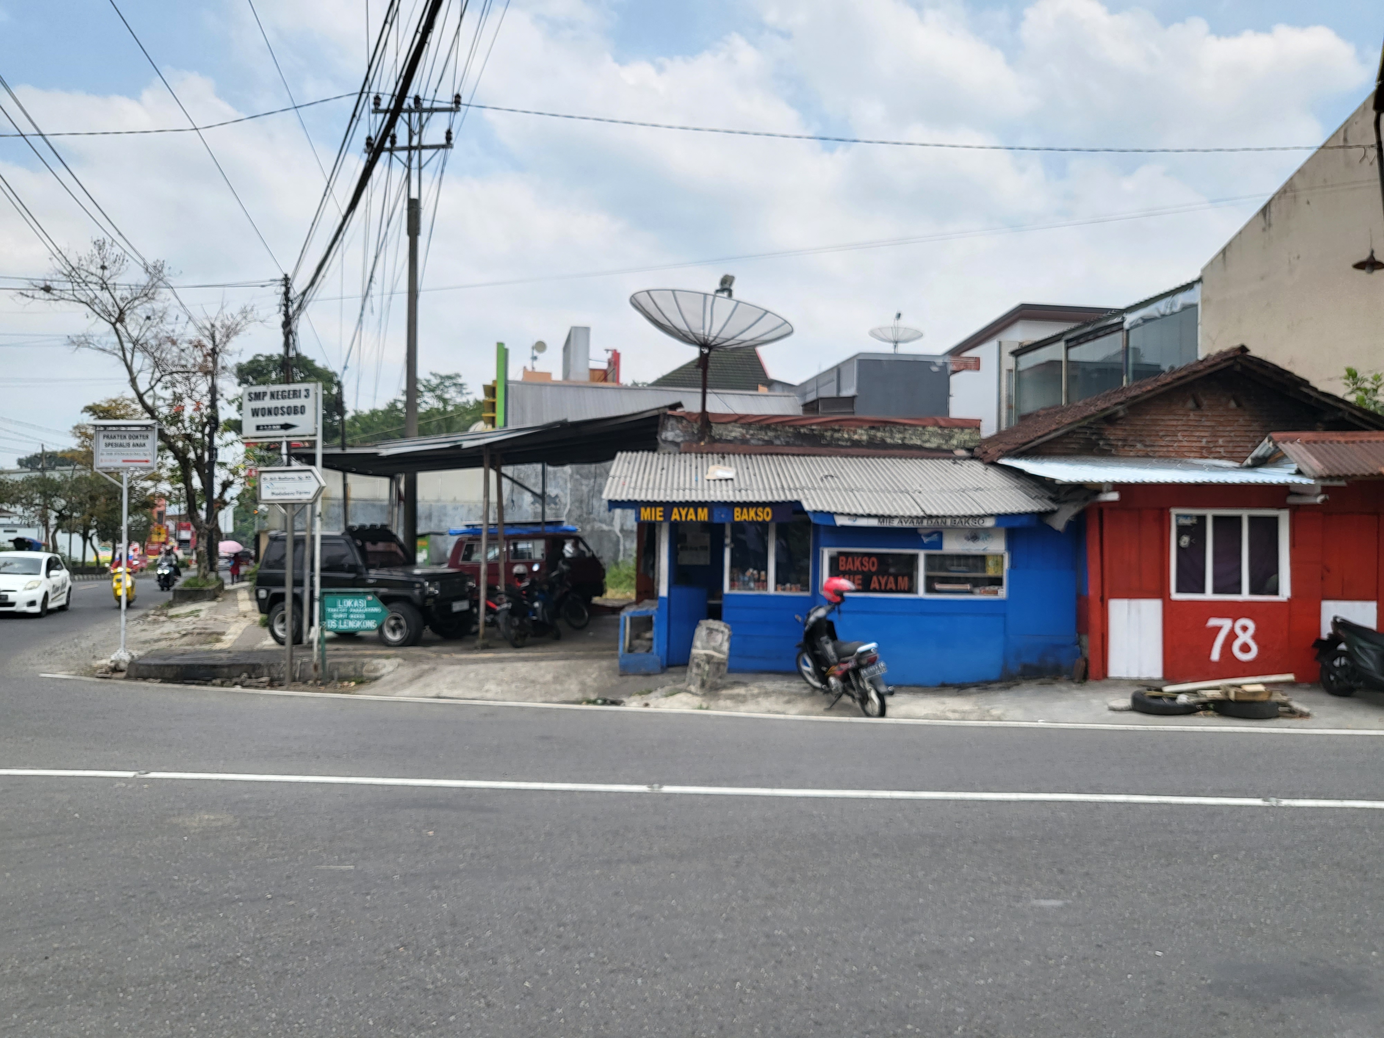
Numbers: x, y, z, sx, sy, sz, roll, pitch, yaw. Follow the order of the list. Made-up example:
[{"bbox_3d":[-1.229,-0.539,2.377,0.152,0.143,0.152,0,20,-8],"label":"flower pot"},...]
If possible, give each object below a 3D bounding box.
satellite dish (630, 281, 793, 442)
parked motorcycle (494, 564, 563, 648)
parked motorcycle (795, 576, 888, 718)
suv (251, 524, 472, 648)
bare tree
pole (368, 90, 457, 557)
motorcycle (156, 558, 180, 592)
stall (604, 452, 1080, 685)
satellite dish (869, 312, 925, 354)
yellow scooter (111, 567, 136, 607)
[{"bbox_3d":[0.286,-2.199,14.529,2.300,2.300,2.300,0,-2,18],"label":"satellite dish"},{"bbox_3d":[-2.347,1.324,15.765,0.700,1.150,1.900,0,-2,23],"label":"parked motorcycle"},{"bbox_3d":[1.633,1.394,11.366,0.700,1.250,1.880,1,-2,-23],"label":"parked motorcycle"},{"bbox_3d":[-5.265,1.114,16.973,3.500,1.840,1.620,0,-2,20],"label":"suv"},{"bbox_3d":[-15.873,-3.120,30.126,6.600,9.900,5.500,1,-2,-18],"label":"bare tree"},{"bbox_3d":[-5.969,-3.570,22.143,1.850,11.200,0.400,0,-1,6],"label":"pole"},{"bbox_3d":[-17.997,1.937,35.715,0.750,1.150,1.900,1,-2,-23],"label":"motorcycle"},{"bbox_3d":[1.778,0.506,13.388,5.650,2.950,3.100,0,-1,-3],"label":"stall"},{"bbox_3d":[7.805,-7.077,39.521,2.100,1.650,2.100,0,-2,18],"label":"satellite dish"},{"bbox_3d":[-15.447,1.770,28.214,0.720,1.130,1.820,1,-2,-21],"label":"yellow scooter"}]

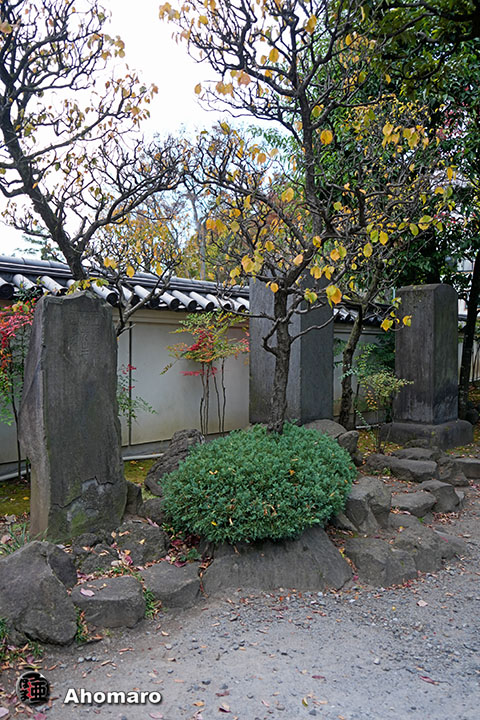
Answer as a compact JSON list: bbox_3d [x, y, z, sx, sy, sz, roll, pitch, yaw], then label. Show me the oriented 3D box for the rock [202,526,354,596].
[{"bbox_3d":[0.243,1.284,3.998,0.940,0.320,0.520,0,1,-5],"label":"rock"}]

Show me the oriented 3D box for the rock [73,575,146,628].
[{"bbox_3d":[-0.764,1.367,3.459,0.400,0.170,0.360,0,1,-10],"label":"rock"}]

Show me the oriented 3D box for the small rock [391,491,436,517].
[{"bbox_3d":[1.520,1.240,5.246,0.380,0.150,0.340,0,1,-18],"label":"small rock"}]

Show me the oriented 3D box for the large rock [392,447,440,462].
[{"bbox_3d":[2.094,1.135,7.117,0.560,0.230,0.400,0,1,0],"label":"large rock"}]

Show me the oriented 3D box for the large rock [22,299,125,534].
[{"bbox_3d":[-1.124,0.334,4.060,0.360,1.590,0.600,1,1,41],"label":"large rock"}]

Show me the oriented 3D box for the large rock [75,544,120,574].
[{"bbox_3d":[-0.921,1.276,3.878,0.270,0.160,0.270,0,1,-15],"label":"large rock"}]

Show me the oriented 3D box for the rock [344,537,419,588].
[{"bbox_3d":[0.910,1.296,3.947,0.390,0.230,0.360,0,1,-31],"label":"rock"}]

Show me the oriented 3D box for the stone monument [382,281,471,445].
[{"bbox_3d":[2.760,0.055,8.832,0.900,2.290,1.150,1,1,41],"label":"stone monument"}]

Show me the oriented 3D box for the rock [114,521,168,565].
[{"bbox_3d":[-0.575,1.061,3.554,0.300,0.210,0.270,0,1,-30],"label":"rock"}]

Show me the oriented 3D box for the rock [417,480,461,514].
[{"bbox_3d":[1.910,1.278,5.737,0.360,0.240,0.340,-1,1,-37],"label":"rock"}]

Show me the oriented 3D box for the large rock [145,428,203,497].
[{"bbox_3d":[-0.574,0.893,5.513,0.540,0.620,0.450,0,1,-15],"label":"large rock"}]

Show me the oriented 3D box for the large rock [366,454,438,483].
[{"bbox_3d":[1.768,1.183,6.567,0.740,0.270,0.420,0,1,0],"label":"large rock"}]

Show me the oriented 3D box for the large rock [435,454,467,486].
[{"bbox_3d":[2.430,1.263,6.937,0.360,0.300,0.340,-1,1,-37],"label":"large rock"}]

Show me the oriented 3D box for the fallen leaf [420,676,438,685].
[{"bbox_3d":[0.866,1.456,2.741,0.080,0.012,0.032,1,1,37],"label":"fallen leaf"}]

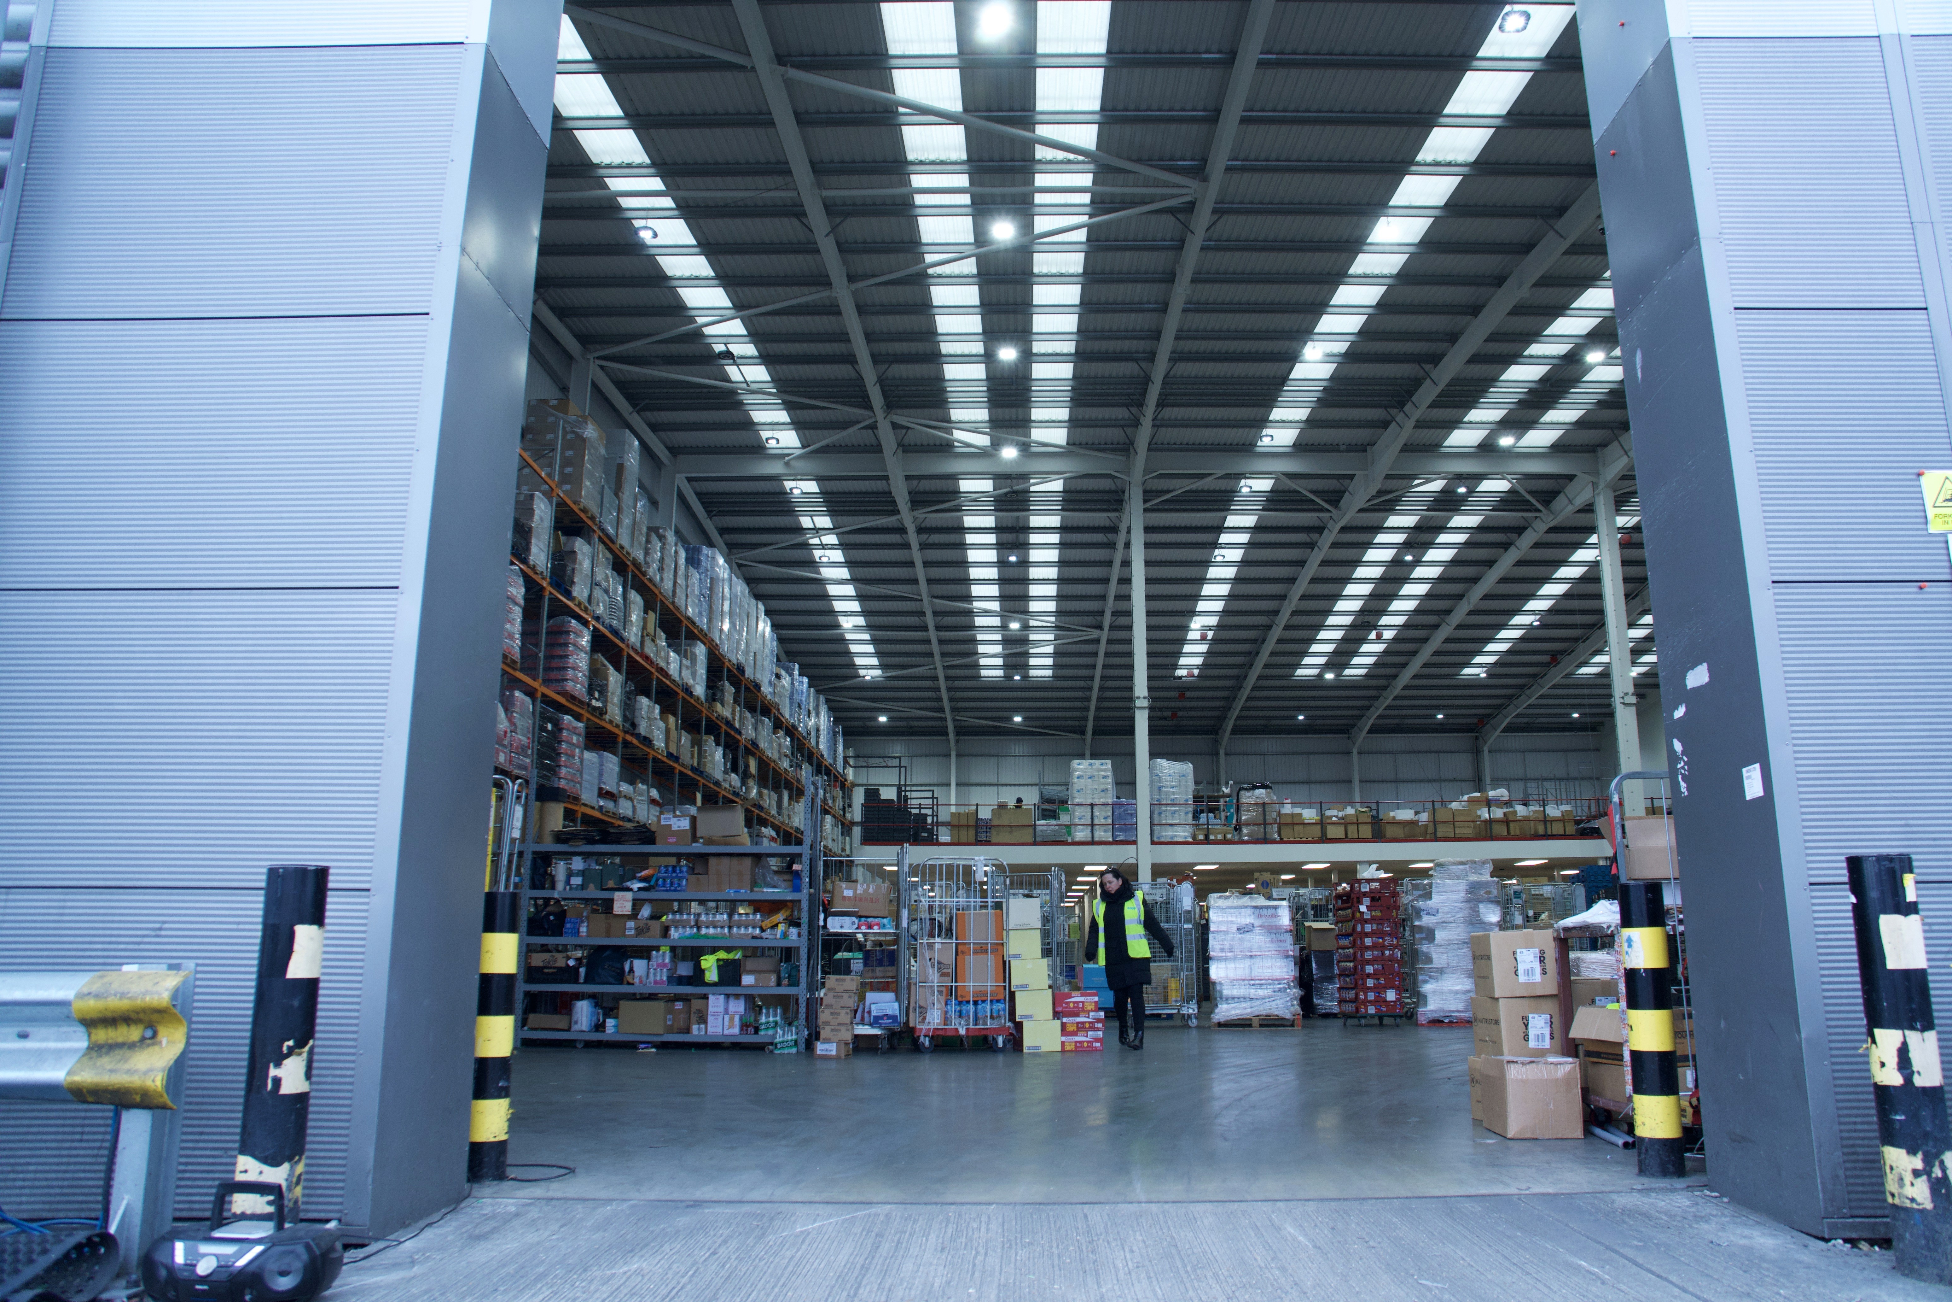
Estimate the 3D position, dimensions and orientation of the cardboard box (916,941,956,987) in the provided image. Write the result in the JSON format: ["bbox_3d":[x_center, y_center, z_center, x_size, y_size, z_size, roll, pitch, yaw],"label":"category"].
[{"bbox_3d":[-0.376,2.851,11.917,0.316,0.368,0.380,1,-13,-3],"label":"cardboard box"}]

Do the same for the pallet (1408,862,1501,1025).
[{"bbox_3d":[5.775,3.519,15.697,0.970,1.933,1.050,-3,-13,15],"label":"pallet"}]

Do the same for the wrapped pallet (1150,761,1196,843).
[{"bbox_3d":[5.658,4.424,37.754,1.205,2.386,1.050,0,-13,1],"label":"wrapped pallet"}]

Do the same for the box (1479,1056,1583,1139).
[{"bbox_3d":[2.823,2.267,6.654,0.381,0.375,0.390,0,-13,2],"label":"box"}]

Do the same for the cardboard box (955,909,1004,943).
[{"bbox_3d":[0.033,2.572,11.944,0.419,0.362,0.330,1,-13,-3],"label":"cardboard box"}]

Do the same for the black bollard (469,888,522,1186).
[{"bbox_3d":[-2.035,1.628,5.514,0.150,1.165,0.150,0,-13,1],"label":"black bollard"}]

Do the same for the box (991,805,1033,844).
[{"bbox_3d":[1.061,5.105,37.637,1.168,0.972,0.900,0,-13,1],"label":"box"}]

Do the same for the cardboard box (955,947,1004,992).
[{"bbox_3d":[0.049,2.950,11.980,0.430,0.400,0.420,0,-13,1],"label":"cardboard box"}]

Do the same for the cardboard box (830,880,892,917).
[{"bbox_3d":[-1.087,2.340,12.282,0.530,0.310,0.400,0,-13,1],"label":"cardboard box"}]

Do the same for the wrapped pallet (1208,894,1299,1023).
[{"bbox_3d":[3.271,3.636,15.210,1.000,1.477,1.080,-2,-13,10],"label":"wrapped pallet"}]

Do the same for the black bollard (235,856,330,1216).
[{"bbox_3d":[-2.038,1.209,3.800,0.170,1.139,0.170,0,-13,1],"label":"black bollard"}]

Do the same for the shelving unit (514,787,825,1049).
[{"bbox_3d":[-2.812,2.425,12.294,2.592,2.538,0.850,0,-13,1],"label":"shelving unit"}]

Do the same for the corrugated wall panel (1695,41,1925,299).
[{"bbox_3d":[3.271,-1.878,5.152,0.740,1.183,0.080,0,-13,1],"label":"corrugated wall panel"}]

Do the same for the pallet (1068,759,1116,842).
[{"bbox_3d":[3.305,4.308,37.112,1.140,2.320,1.100,0,-13,1],"label":"pallet"}]

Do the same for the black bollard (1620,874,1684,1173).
[{"bbox_3d":[2.911,1.611,5.609,0.176,1.195,0.176,0,-13,1],"label":"black bollard"}]

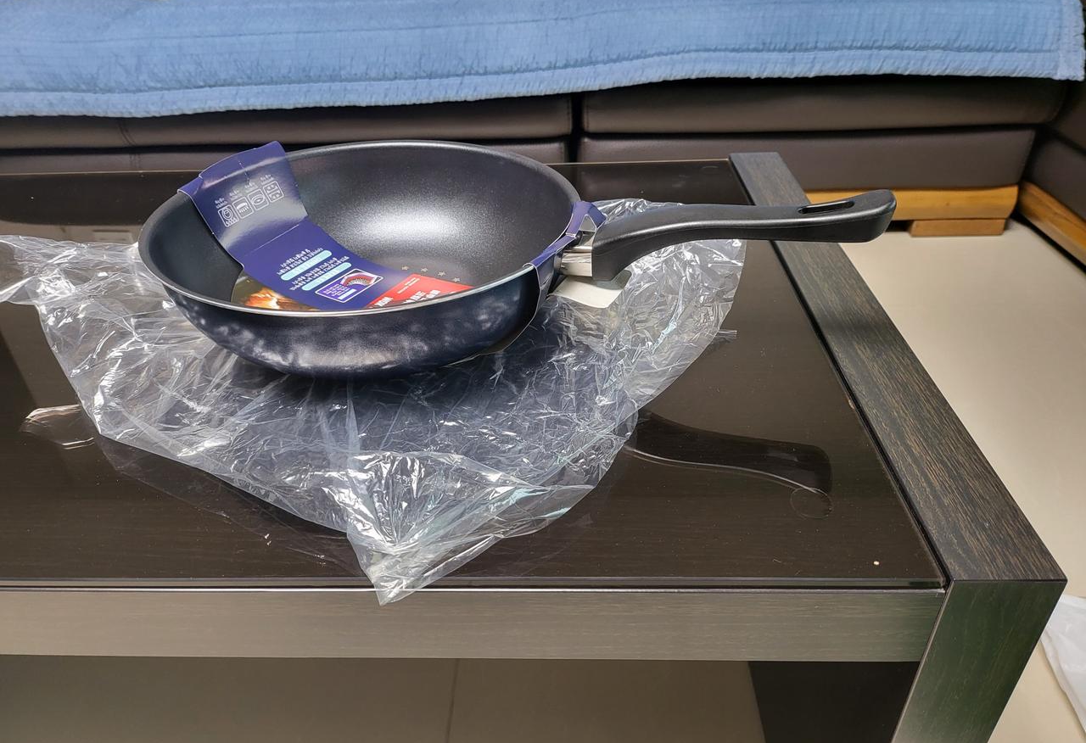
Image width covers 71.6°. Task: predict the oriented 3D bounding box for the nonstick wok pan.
[{"bbox_3d":[-0.026,-0.076,0.515,0.476,0.110,0.290,5,35,10],"label":"nonstick wok pan"}]

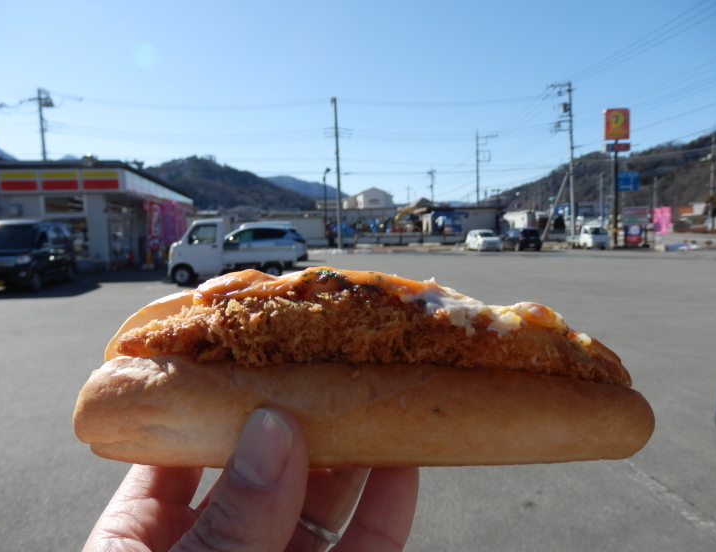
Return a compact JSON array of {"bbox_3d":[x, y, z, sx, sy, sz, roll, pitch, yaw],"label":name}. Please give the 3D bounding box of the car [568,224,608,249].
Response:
[{"bbox_3d":[17.302,-2.897,40.000,1.475,1.800,3.395,-2,5,-7],"label":"car"}]

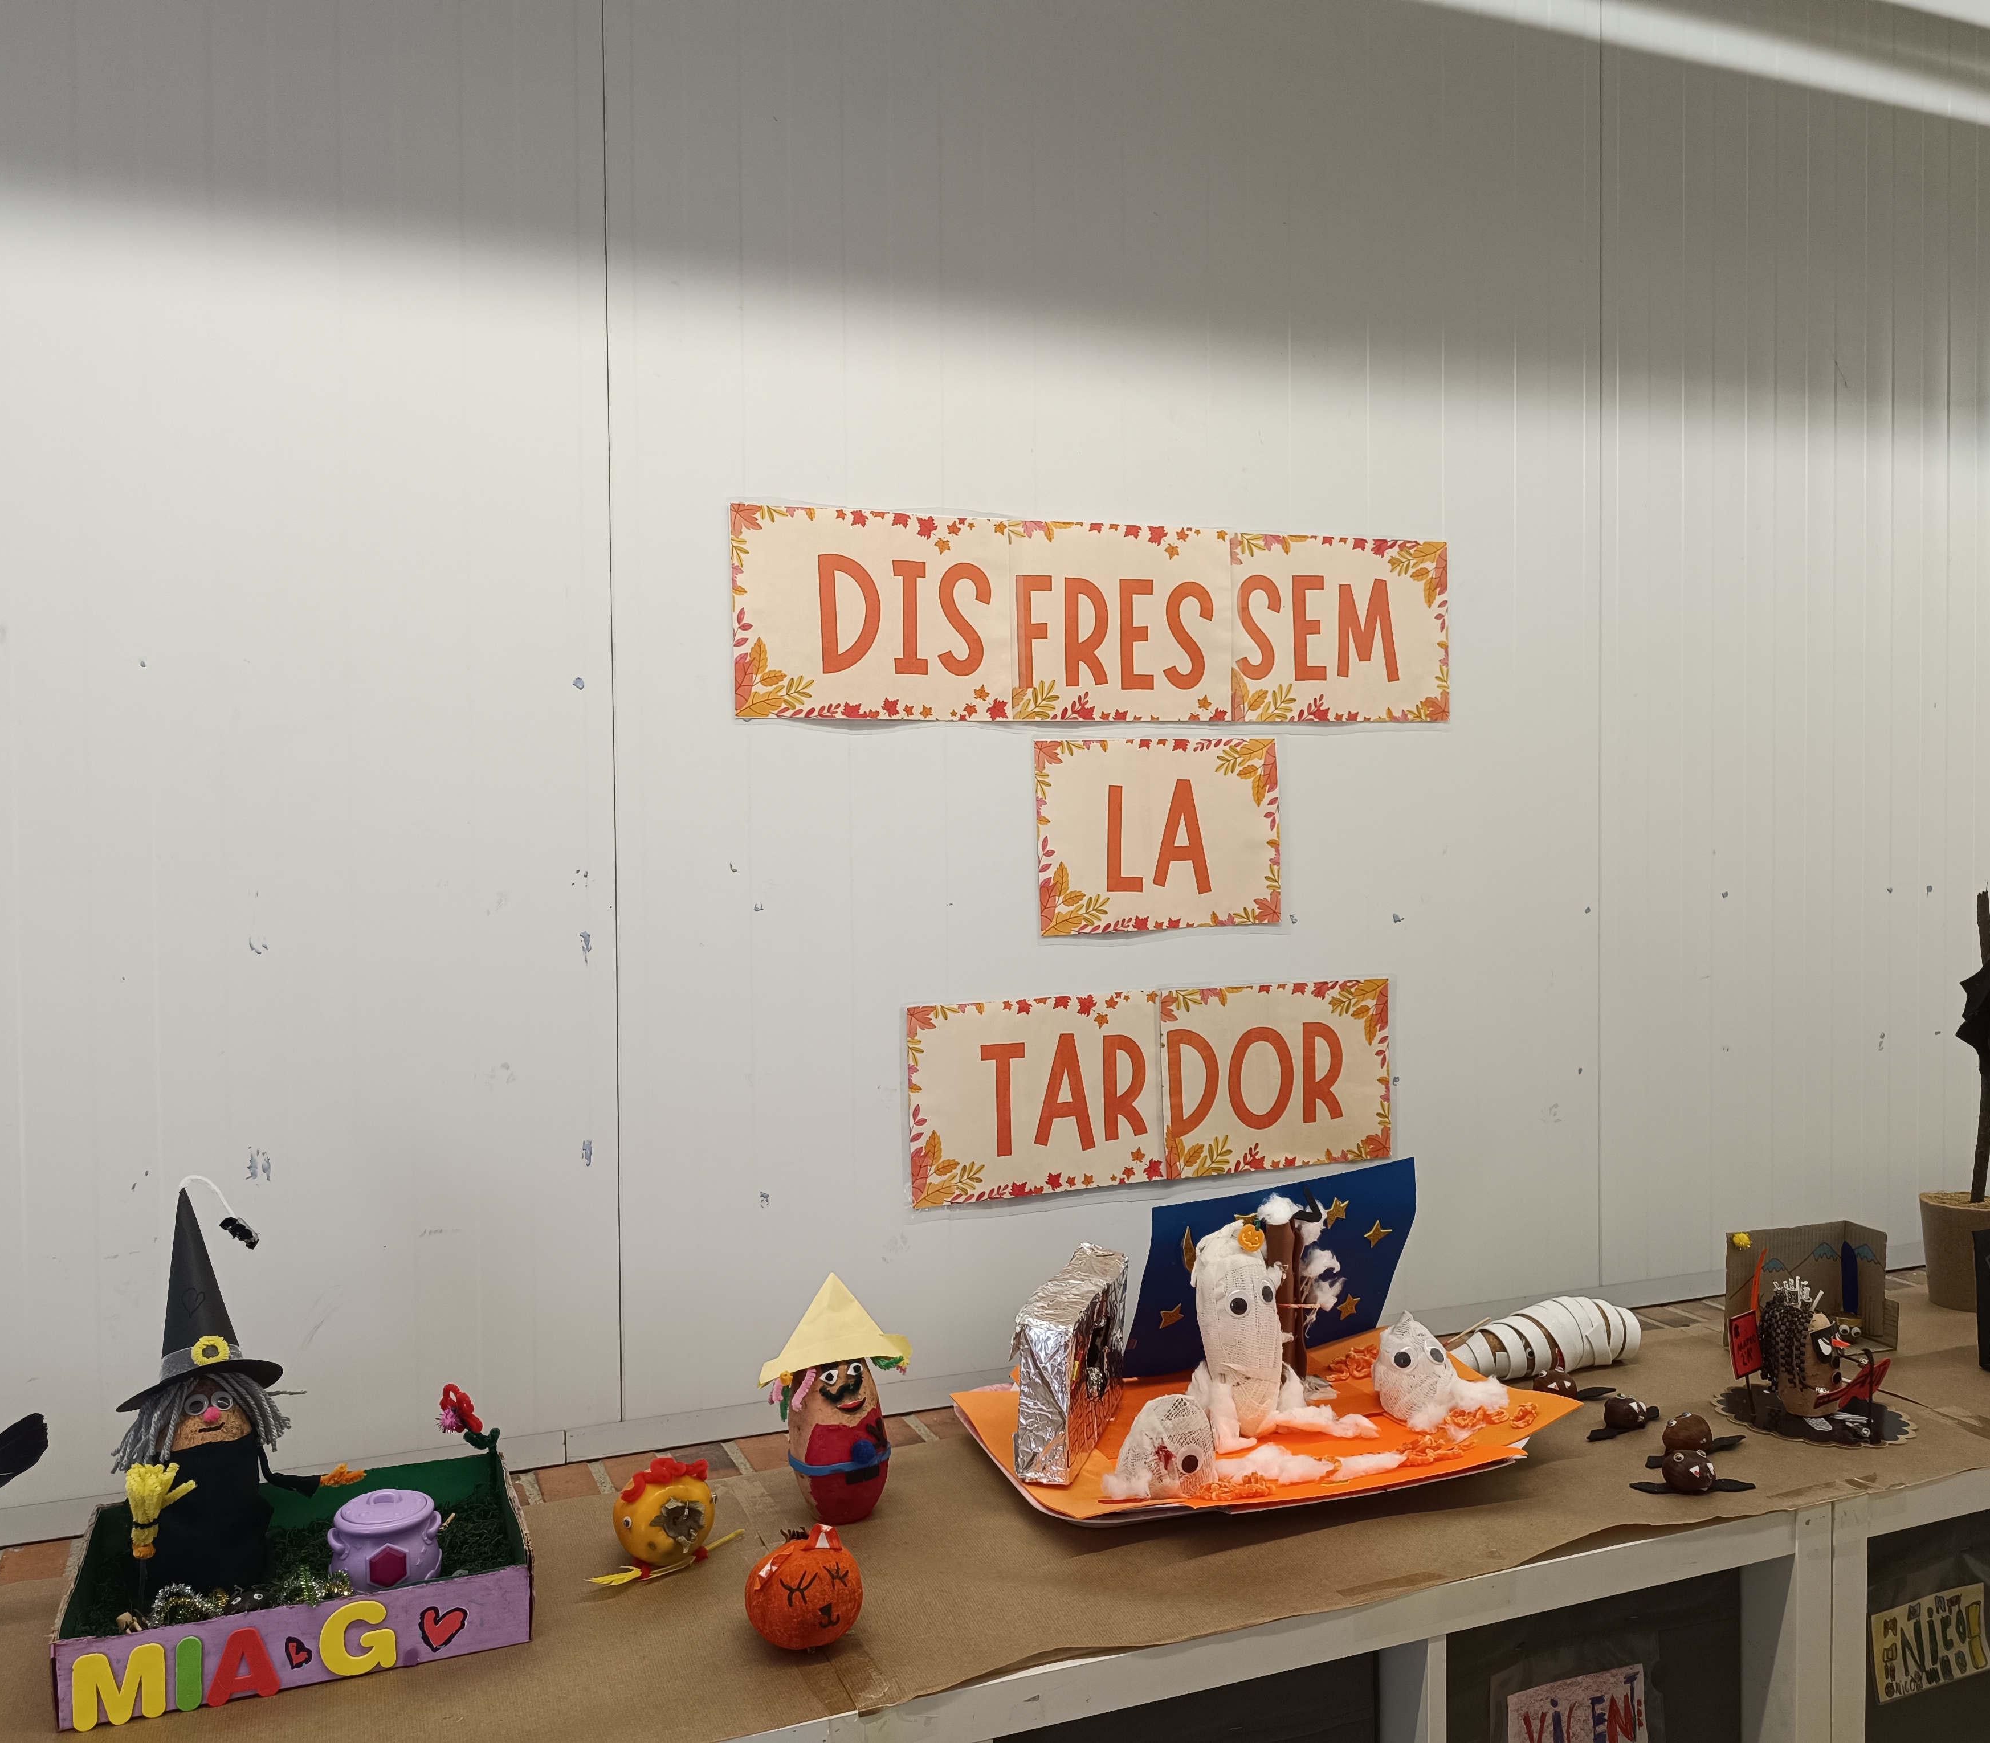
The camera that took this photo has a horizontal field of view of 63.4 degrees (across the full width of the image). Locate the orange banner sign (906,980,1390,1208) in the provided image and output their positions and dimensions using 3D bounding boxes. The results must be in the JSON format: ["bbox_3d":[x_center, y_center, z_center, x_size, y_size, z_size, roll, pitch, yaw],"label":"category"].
[{"bbox_3d":[0.189,0.240,1.784,0.593,0.210,0.006,-2,2,-21],"label":"orange banner sign"}]

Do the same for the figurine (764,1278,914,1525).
[{"bbox_3d":[-0.126,0.416,1.290,0.115,0.194,0.080,-1,2,-21],"label":"figurine"}]

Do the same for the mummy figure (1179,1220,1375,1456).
[{"bbox_3d":[0.242,0.397,1.410,0.150,0.180,0.105,-1,2,-20],"label":"mummy figure"}]

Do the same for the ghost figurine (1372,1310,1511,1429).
[{"bbox_3d":[0.402,0.441,1.456,0.107,0.088,0.095,-1,1,-8],"label":"ghost figurine"}]

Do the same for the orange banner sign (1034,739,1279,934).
[{"bbox_3d":[0.186,-0.040,1.776,0.297,0.210,0.006,-2,2,-21],"label":"orange banner sign"}]

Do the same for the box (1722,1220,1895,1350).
[{"bbox_3d":[0.849,0.436,1.675,0.168,0.120,0.078,-1,2,-21],"label":"box"}]

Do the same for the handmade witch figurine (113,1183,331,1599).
[{"bbox_3d":[-0.552,0.370,1.138,0.150,0.280,0.125,-1,2,-29],"label":"handmade witch figurine"}]

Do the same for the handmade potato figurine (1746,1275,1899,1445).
[{"bbox_3d":[0.765,0.438,1.489,0.105,0.127,0.125,-2,2,-38],"label":"handmade potato figurine"}]

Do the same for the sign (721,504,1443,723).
[{"bbox_3d":[0.141,-0.271,1.753,0.857,0.210,0.006,-2,2,-21],"label":"sign"}]

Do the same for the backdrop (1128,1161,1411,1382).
[{"bbox_3d":[0.268,0.389,1.570,0.300,0.195,0.020,-1,17,-26],"label":"backdrop"}]

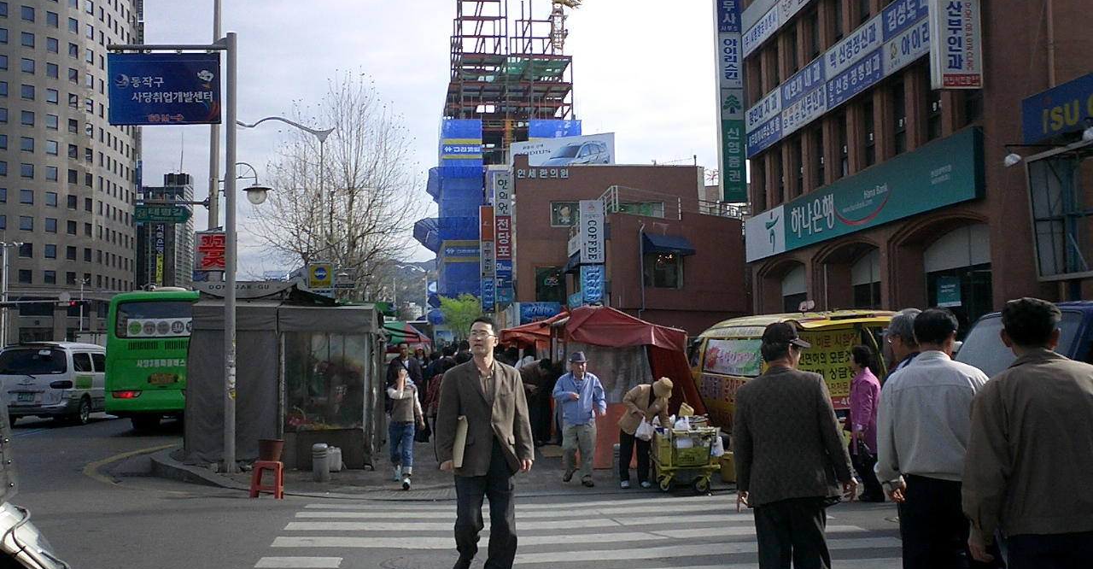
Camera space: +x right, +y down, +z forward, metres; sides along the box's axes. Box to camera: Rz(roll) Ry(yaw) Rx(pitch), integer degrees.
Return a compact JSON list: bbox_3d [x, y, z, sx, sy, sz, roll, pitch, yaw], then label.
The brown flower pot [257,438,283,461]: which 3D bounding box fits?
[{"bbox_3d":[-3.207,1.917,13.607,0.285,0.240,0.285,0,-4,-5],"label":"brown flower pot"}]

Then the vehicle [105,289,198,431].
[{"bbox_3d":[-8.254,1.859,27.859,2.350,2.950,8.800,0,-4,-7],"label":"vehicle"}]

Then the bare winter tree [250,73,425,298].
[{"bbox_3d":[-6.381,-1.346,36.000,5.100,10.314,5.000,0,-4,-7],"label":"bare winter tree"}]

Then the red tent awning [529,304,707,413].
[{"bbox_3d":[0.947,1.046,16.100,2.150,1.420,2.100,0,-4,-7],"label":"red tent awning"}]

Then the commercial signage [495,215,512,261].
[{"bbox_3d":[-2.137,-2.311,58.149,0.805,2.183,0.300,0,-4,-7],"label":"commercial signage"}]

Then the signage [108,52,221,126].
[{"bbox_3d":[-5.167,-2.638,15.850,1.519,0.958,0.100,-1,-4,-3],"label":"signage"}]

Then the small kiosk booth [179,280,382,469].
[{"bbox_3d":[-3.628,1.290,16.552,2.500,2.400,2.700,0,-4,-7],"label":"small kiosk booth"}]

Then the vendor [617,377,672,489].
[{"bbox_3d":[1.192,1.786,14.273,0.620,1.350,0.500,-4,-5,45],"label":"vendor"}]

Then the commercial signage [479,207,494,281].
[{"bbox_3d":[-3.280,-2.271,64.149,0.772,3.953,0.300,0,-4,-7],"label":"commercial signage"}]

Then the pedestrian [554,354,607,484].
[{"bbox_3d":[0.393,1.611,14.286,0.570,1.599,0.420,0,-4,-13],"label":"pedestrian"}]

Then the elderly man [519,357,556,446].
[{"bbox_3d":[-0.176,1.985,19.857,0.650,1.460,0.520,-2,-4,21],"label":"elderly man"}]

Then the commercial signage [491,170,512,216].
[{"bbox_3d":[-1.825,-3.709,48.149,0.780,1.859,0.300,0,-4,-7],"label":"commercial signage"}]

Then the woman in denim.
[{"bbox_3d":[-1.745,1.752,14.481,0.450,1.520,0.500,-1,-4,-3],"label":"woman in denim"}]

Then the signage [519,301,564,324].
[{"bbox_3d":[-0.251,1.076,43.124,1.600,0.849,0.250,0,-4,-7],"label":"signage"}]

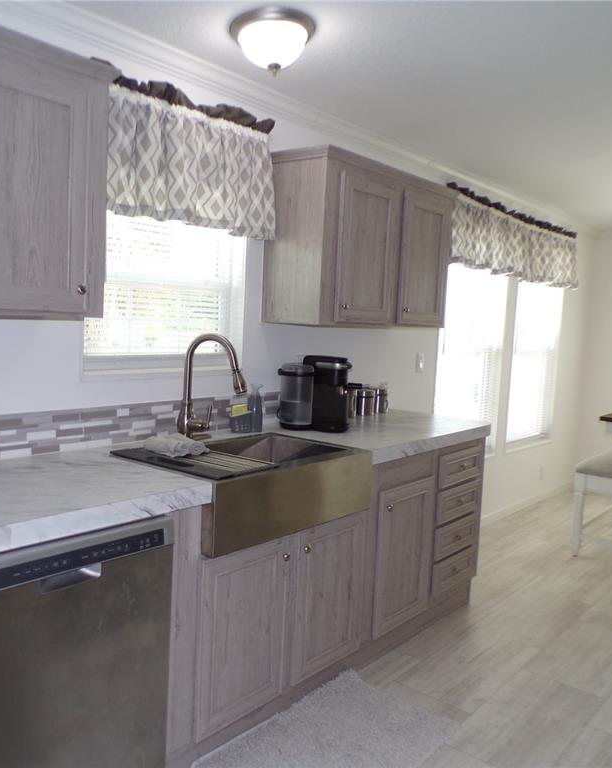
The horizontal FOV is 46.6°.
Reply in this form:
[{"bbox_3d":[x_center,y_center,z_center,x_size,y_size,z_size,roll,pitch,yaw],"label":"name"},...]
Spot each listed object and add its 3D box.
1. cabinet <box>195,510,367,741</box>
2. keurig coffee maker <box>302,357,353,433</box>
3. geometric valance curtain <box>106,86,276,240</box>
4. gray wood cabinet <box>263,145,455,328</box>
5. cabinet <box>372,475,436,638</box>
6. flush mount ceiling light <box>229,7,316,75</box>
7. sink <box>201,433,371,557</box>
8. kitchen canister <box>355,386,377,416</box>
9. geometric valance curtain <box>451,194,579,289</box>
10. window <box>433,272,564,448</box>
[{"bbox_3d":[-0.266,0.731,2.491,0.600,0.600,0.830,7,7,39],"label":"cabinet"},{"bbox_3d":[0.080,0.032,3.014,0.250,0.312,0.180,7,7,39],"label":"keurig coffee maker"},{"bbox_3d":[-0.407,-0.785,2.557,0.085,0.422,0.895,7,7,39],"label":"geometric valance curtain"},{"bbox_3d":[0.279,-0.604,3.214,0.330,0.678,1.020,7,7,39],"label":"gray wood cabinet"},{"bbox_3d":[0.188,0.661,3.049,0.560,0.595,0.435,7,7,39],"label":"cabinet"},{"bbox_3d":[-0.107,-1.096,2.345,0.290,0.155,0.290,-3,1,0],"label":"flush mount ceiling light"},{"bbox_3d":[-0.211,0.341,2.423,0.505,0.230,0.770,7,7,39],"label":"sink"},{"bbox_3d":[0.301,0.087,3.527,0.090,0.135,0.095,3,5,0],"label":"kitchen canister"},{"bbox_3d":[1.496,-0.932,4.893,0.085,0.415,2.230,7,7,39],"label":"geometric valance curtain"},{"bbox_3d":[1.391,-0.231,4.916,0.090,1.460,2.010,7,7,39],"label":"window"}]

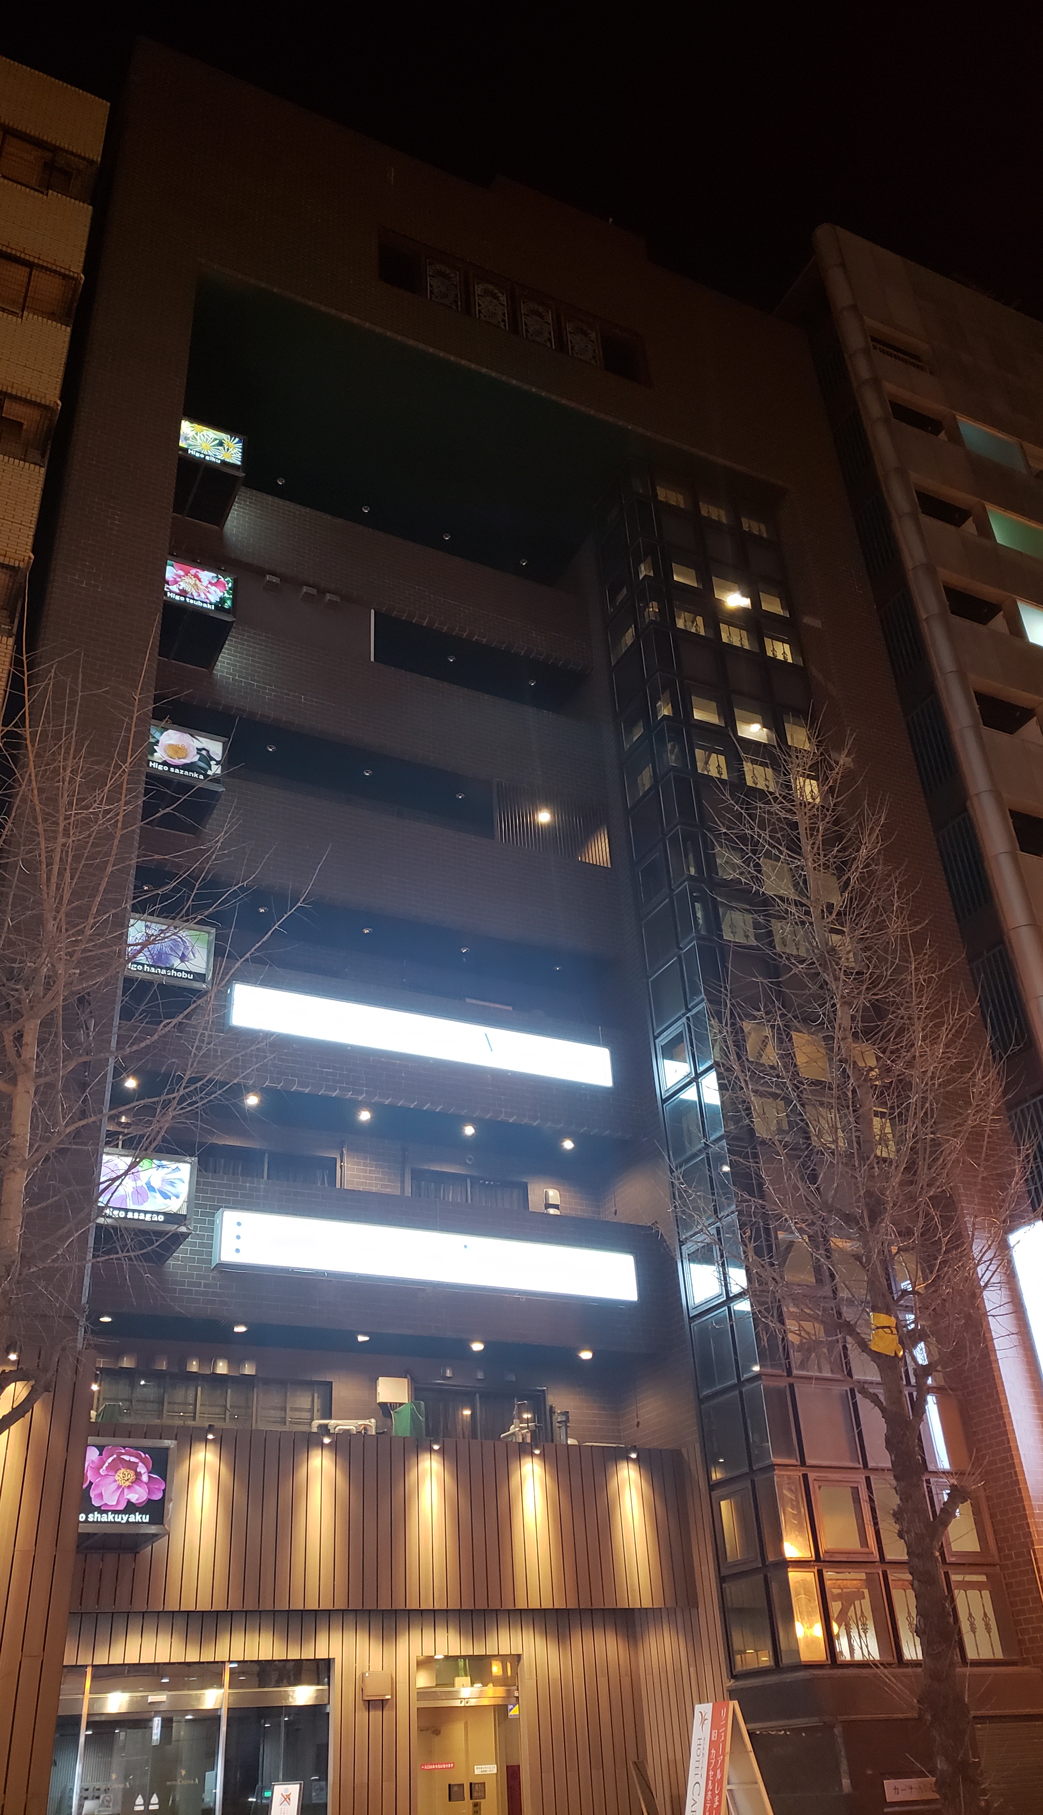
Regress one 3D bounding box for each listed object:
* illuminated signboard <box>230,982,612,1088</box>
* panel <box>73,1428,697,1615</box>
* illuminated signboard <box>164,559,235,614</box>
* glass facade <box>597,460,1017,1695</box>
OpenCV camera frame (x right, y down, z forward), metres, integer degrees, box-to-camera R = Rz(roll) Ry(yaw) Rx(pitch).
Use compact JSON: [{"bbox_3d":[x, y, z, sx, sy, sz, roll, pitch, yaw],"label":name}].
[{"bbox_3d":[-1.230,1.813,18.590,5.580,0.612,0.200,12,-35,-24],"label":"illuminated signboard"},{"bbox_3d":[-1.345,6.926,15.417,7.650,1.806,0.200,12,-35,-24],"label":"panel"},{"bbox_3d":[-4.687,-4.559,19.542,1.140,0.838,0.200,12,-35,-24],"label":"illuminated signboard"},{"bbox_3d":[3.557,0.666,20.454,3.040,18.872,1.270,12,-35,-24],"label":"glass facade"}]

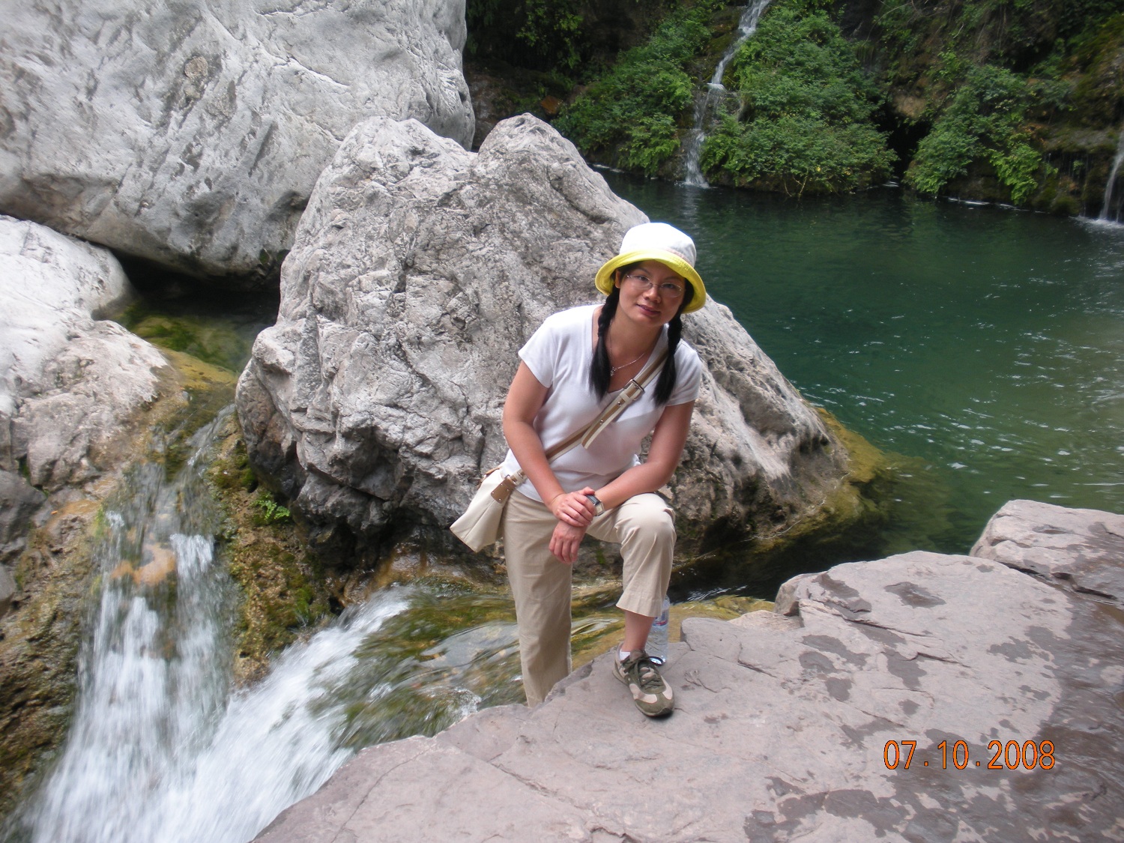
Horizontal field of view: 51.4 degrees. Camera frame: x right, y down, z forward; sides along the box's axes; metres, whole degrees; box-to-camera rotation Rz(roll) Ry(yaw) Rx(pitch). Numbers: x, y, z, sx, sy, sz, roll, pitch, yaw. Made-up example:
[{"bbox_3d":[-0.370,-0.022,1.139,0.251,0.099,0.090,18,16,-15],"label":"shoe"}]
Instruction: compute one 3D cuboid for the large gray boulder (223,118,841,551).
[{"bbox_3d":[-0.080,-0.485,5.228,2.550,1.750,2.000,-3,17,-10],"label":"large gray boulder"}]

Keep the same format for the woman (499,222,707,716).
[{"bbox_3d":[0.100,0.202,2.876,0.500,1.460,0.640,-3,17,-10],"label":"woman"}]

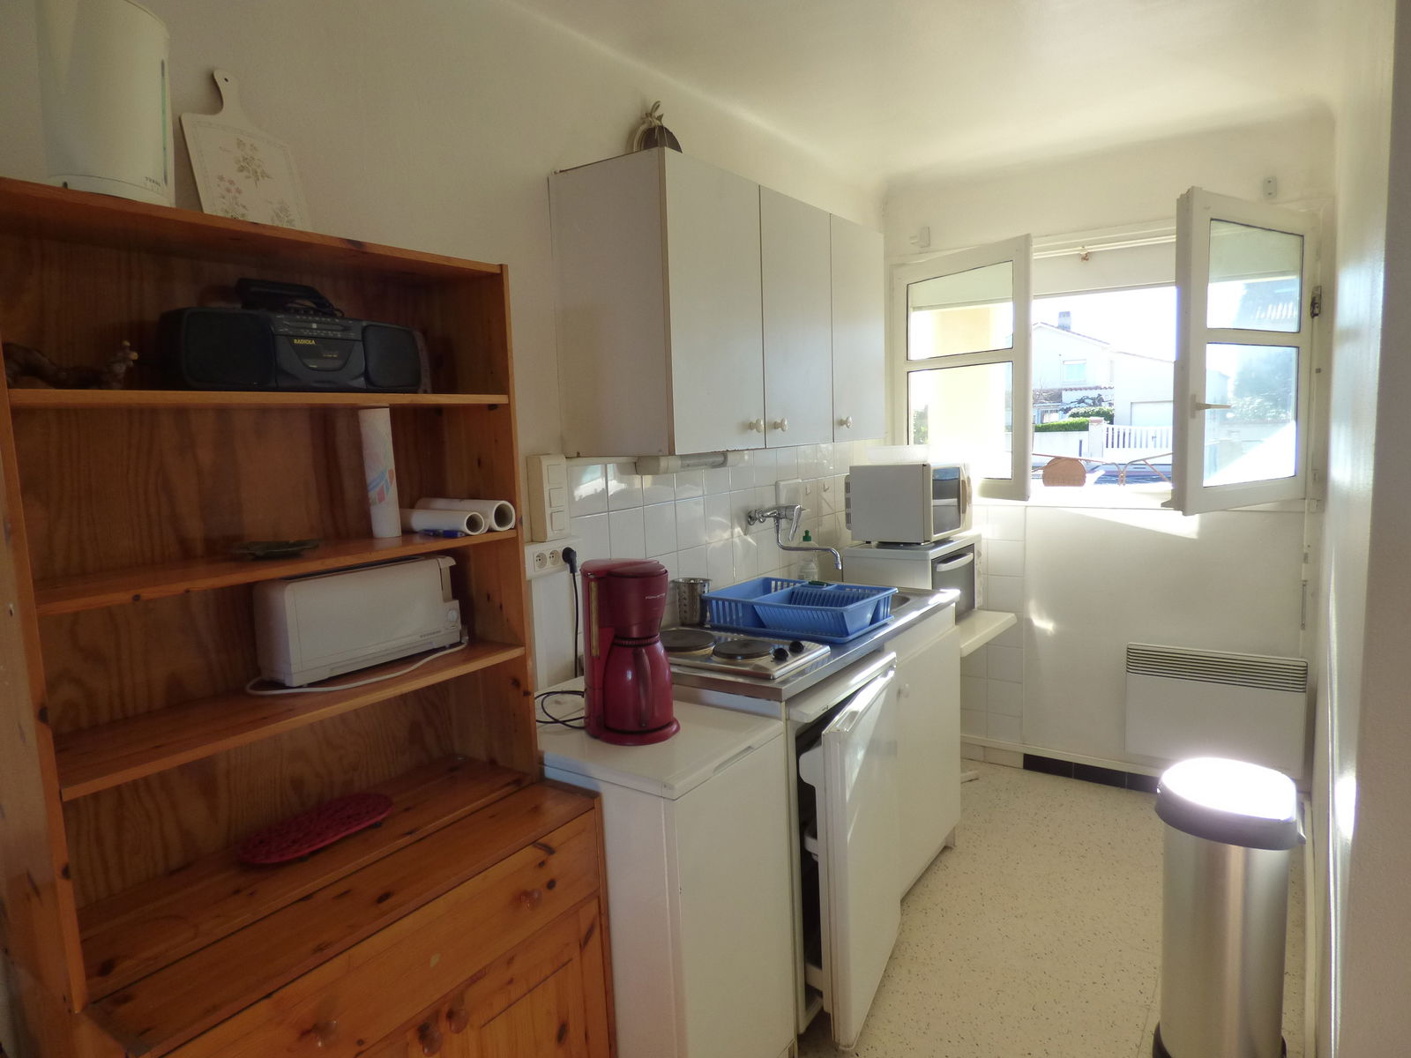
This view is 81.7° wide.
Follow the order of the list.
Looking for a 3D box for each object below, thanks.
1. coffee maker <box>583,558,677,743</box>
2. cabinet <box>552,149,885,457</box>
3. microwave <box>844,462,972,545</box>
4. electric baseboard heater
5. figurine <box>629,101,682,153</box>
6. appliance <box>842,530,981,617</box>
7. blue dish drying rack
[{"bbox_3d":[-0.172,0.253,1.756,0.232,0.365,0.175,4,9,45],"label":"coffee maker"},{"bbox_3d":[0.126,-0.581,2.394,0.351,0.678,1.200,2,8,35],"label":"cabinet"},{"bbox_3d":[0.854,-0.117,3.357,0.360,0.306,0.455,2,8,35],"label":"microwave"},{"bbox_3d":[1.887,0.655,3.034,0.561,0.429,0.090,2,8,35],"label":"electric baseboard heater"},{"bbox_3d":[-0.112,-0.966,2.041,0.140,0.196,0.150,2,8,35],"label":"figurine"},{"bbox_3d":[0.869,0.214,3.342,0.385,0.335,0.540,2,8,35],"label":"appliance"},{"bbox_3d":[0.278,0.230,2.406,0.478,0.093,0.316,2,8,35],"label":"blue dish drying rack"}]

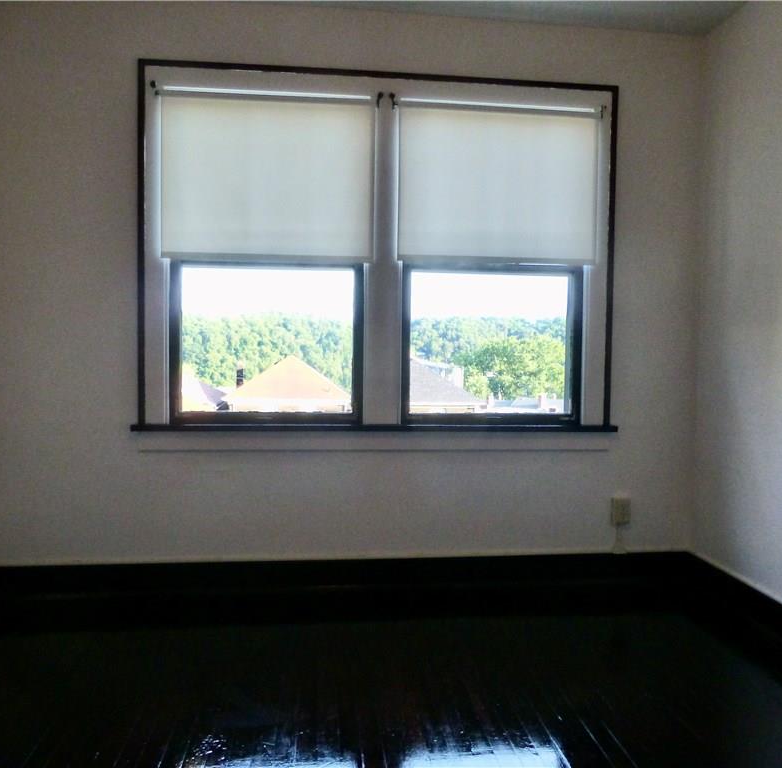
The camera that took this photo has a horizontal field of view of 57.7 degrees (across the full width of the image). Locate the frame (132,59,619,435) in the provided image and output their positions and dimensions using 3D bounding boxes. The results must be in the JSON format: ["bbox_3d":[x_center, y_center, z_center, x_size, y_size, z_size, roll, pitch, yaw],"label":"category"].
[{"bbox_3d":[-0.026,-0.599,3.291,2.247,1.633,0.120,0,3,-6],"label":"frame"}]

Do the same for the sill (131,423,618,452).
[{"bbox_3d":[-0.035,0.255,3.313,2.263,0.126,0.110,0,3,-6],"label":"sill"}]

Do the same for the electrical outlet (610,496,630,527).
[{"bbox_3d":[1.132,0.624,3.439,0.075,0.118,0.040,0,3,-6],"label":"electrical outlet"}]

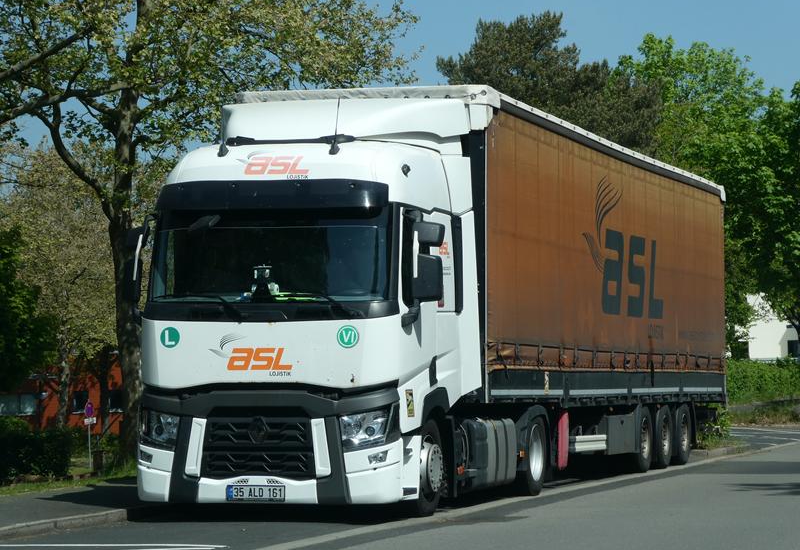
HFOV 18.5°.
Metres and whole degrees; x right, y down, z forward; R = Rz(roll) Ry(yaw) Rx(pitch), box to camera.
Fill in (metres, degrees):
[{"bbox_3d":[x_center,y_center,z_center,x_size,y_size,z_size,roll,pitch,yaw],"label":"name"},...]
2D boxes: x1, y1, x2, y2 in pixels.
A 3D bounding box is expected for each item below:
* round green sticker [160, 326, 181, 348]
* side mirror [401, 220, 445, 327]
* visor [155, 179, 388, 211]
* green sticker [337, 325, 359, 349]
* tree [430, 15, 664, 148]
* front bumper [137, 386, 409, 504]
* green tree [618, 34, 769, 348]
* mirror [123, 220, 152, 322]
[{"bbox_3d":[-1.975,0.529,21.104,0.185,0.185,0.012,-1,-2,17],"label":"round green sticker"},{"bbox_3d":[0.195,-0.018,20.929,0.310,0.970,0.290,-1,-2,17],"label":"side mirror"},{"bbox_3d":[-1.142,-0.666,21.141,2.220,0.330,0.420,-1,-2,17],"label":"visor"},{"bbox_3d":[-0.441,0.522,20.649,0.200,0.200,0.012,-1,-2,17],"label":"green sticker"},{"bbox_3d":[3.418,-1.324,56.000,5.400,9.400,5.200,0,-2,0],"label":"tree"},{"bbox_3d":[-1.156,1.451,21.014,2.520,0.990,0.550,-1,-2,17],"label":"front bumper"},{"bbox_3d":[7.504,-1.312,62.000,5.200,9.600,5.200,0,-2,0],"label":"green tree"},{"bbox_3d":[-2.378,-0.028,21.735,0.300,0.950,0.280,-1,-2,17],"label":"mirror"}]

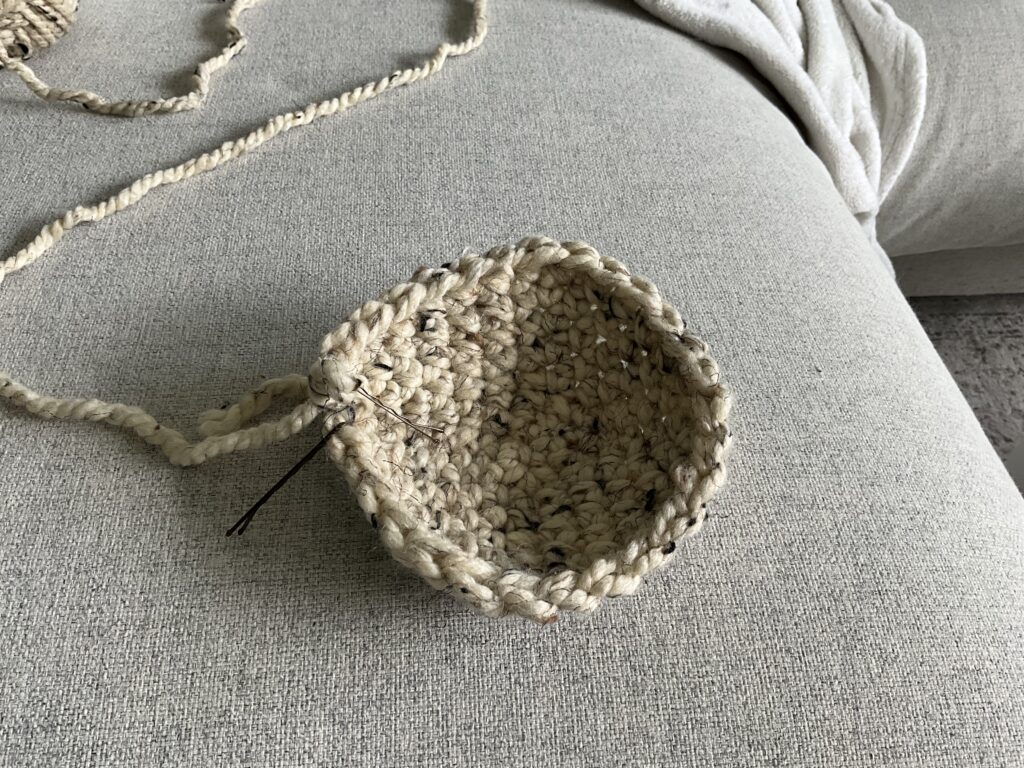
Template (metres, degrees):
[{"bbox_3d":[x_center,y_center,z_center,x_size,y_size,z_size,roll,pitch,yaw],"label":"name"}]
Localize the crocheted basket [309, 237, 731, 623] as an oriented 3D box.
[{"bbox_3d":[0.002,0.015,0.265,0.120,0.054,0.128,4,50,0],"label":"crocheted basket"}]

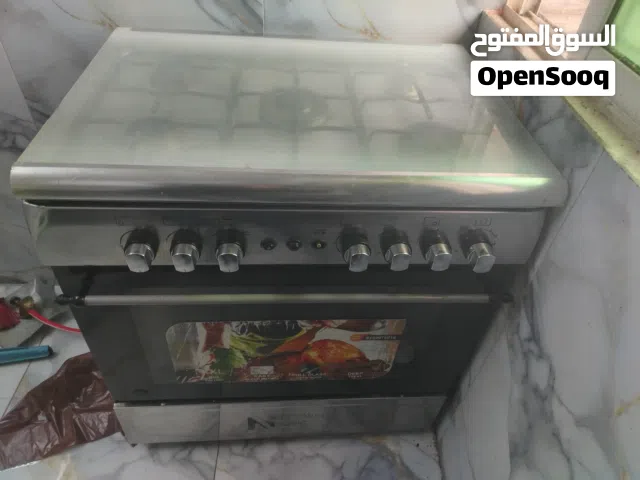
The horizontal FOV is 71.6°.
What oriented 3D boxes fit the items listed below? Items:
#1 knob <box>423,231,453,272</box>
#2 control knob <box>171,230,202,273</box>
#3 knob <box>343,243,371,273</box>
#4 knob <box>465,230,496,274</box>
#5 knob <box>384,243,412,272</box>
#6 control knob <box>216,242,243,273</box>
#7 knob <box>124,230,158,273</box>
[{"bbox_3d":[0.203,0.027,0.764,0.045,0.044,0.046,1,33,-6],"label":"knob"},{"bbox_3d":[-0.216,0.025,0.721,0.045,0.044,0.046,1,33,-6],"label":"control knob"},{"bbox_3d":[0.064,0.028,0.748,0.045,0.044,0.040,1,33,-6],"label":"knob"},{"bbox_3d":[0.279,0.029,0.774,0.045,0.044,0.046,1,33,-6],"label":"knob"},{"bbox_3d":[0.134,0.028,0.755,0.045,0.044,0.040,1,33,-6],"label":"knob"},{"bbox_3d":[-0.147,0.027,0.726,0.045,0.044,0.040,1,33,-6],"label":"control knob"},{"bbox_3d":[-0.287,0.025,0.714,0.045,0.044,0.046,1,33,-6],"label":"knob"}]

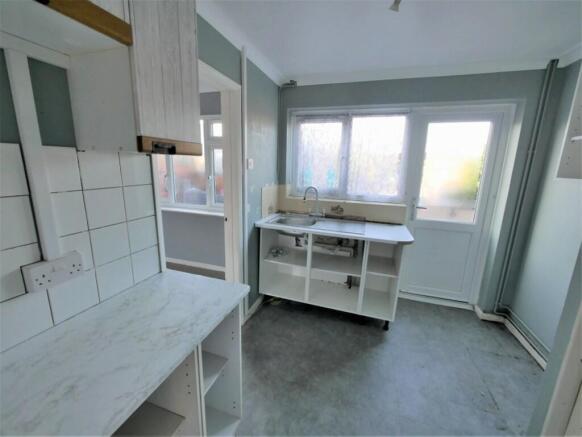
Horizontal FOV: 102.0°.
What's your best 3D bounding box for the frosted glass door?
[{"bbox_3d":[1.621,-0.069,2.526,0.730,1.955,0.065,5,13,17],"label":"frosted glass door"}]

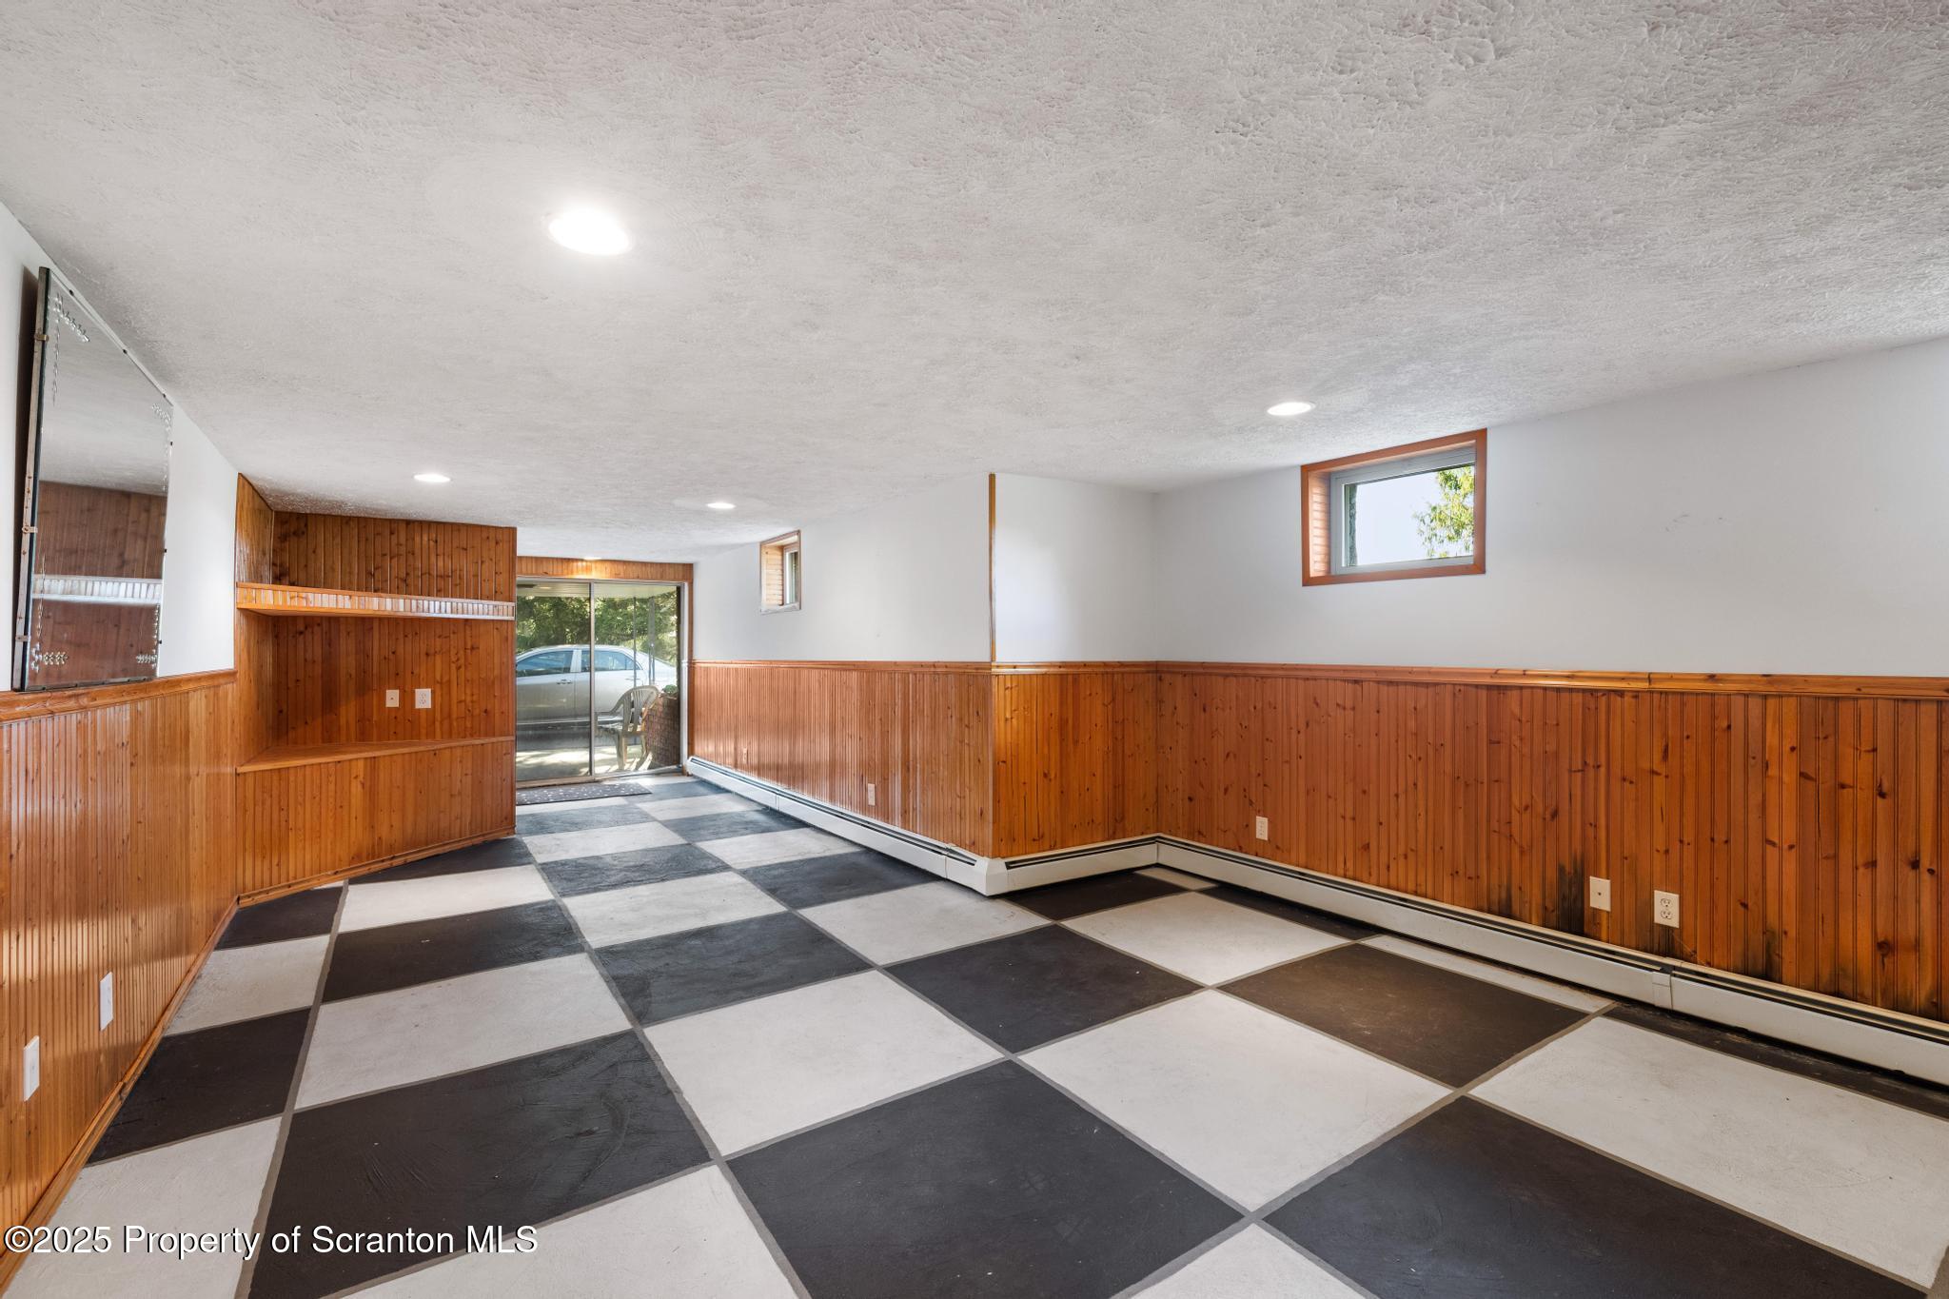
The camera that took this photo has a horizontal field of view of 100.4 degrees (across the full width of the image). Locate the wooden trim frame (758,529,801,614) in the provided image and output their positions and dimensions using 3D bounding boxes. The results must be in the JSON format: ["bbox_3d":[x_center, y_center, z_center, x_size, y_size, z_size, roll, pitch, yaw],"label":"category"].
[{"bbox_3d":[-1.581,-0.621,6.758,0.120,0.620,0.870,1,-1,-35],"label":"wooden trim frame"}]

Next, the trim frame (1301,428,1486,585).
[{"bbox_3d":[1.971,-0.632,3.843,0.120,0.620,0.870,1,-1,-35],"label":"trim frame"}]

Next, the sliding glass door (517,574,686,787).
[{"bbox_3d":[-3.822,0.302,8.148,1.790,2.020,0.110,1,-1,-35],"label":"sliding glass door"}]

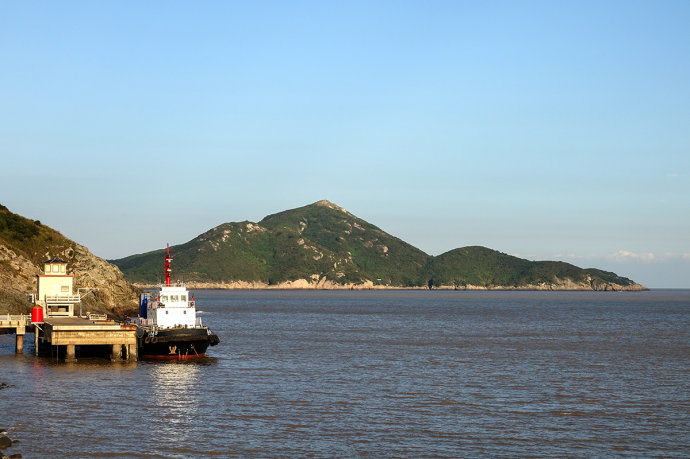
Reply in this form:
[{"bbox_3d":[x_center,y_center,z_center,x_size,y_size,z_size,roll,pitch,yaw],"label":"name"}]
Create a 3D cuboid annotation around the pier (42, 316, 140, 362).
[{"bbox_3d":[-41.160,17.000,197.110,12.000,4.950,47.000,1,-3,-16],"label":"pier"}]

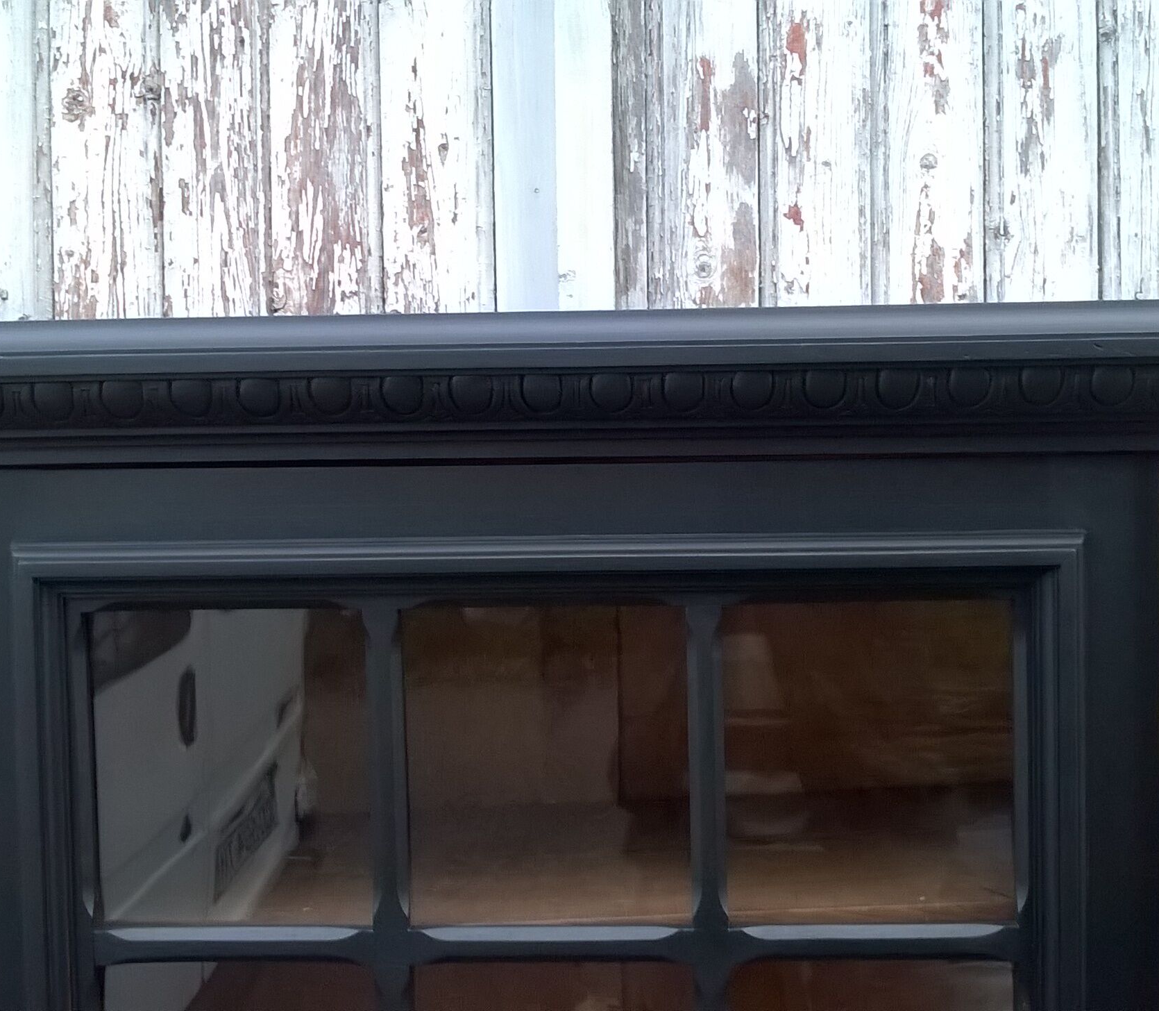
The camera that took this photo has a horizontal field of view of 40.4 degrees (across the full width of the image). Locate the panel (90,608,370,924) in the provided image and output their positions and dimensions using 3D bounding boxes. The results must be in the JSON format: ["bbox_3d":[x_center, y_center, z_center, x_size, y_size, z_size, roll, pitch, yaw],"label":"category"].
[{"bbox_3d":[-0.232,0.176,1.062,0.190,0.218,0.008,-1,3,2],"label":"panel"}]

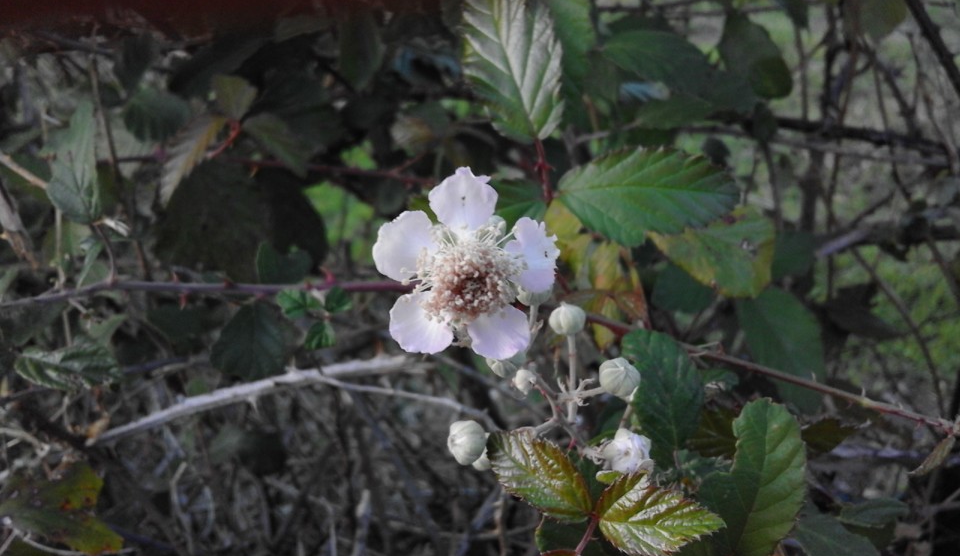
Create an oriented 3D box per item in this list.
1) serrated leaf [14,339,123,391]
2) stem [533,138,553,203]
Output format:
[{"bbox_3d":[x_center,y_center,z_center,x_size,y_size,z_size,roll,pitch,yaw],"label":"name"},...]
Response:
[{"bbox_3d":[-0.139,0.029,0.270,0.036,0.009,0.017,10,65,-1],"label":"serrated leaf"},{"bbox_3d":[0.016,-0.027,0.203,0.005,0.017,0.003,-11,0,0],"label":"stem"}]

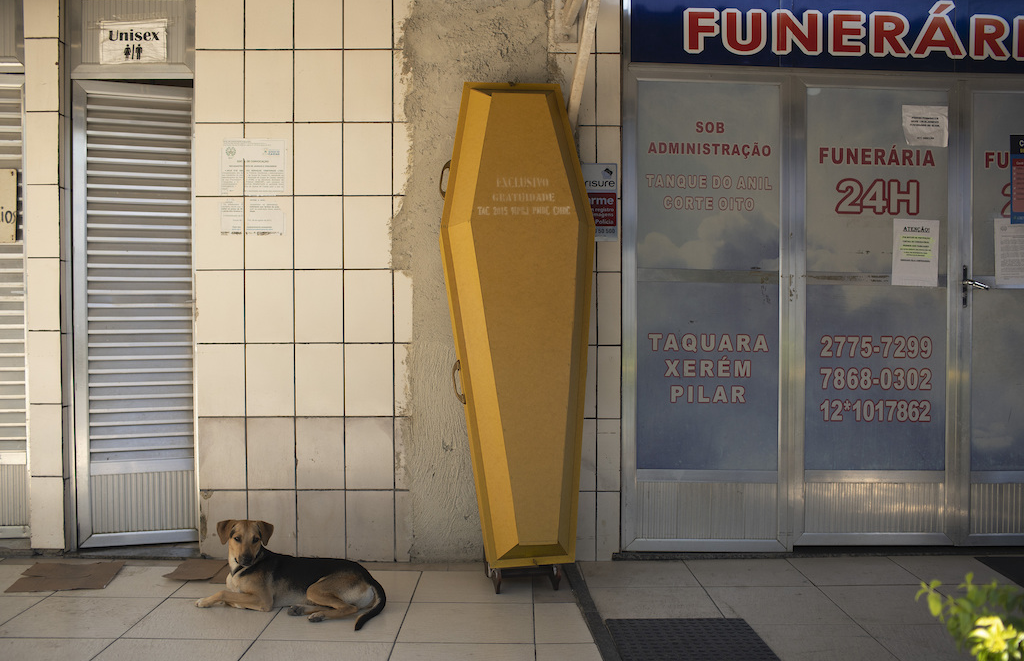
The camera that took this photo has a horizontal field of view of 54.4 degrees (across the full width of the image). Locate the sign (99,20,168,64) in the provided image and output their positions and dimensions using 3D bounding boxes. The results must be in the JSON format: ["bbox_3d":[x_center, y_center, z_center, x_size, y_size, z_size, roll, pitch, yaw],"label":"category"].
[{"bbox_3d":[-1.610,-1.229,4.237,0.286,0.187,0.005,0,1,0],"label":"sign"}]

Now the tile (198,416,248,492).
[{"bbox_3d":[-1.246,0.531,4.287,0.204,0.310,0.010,0,1,-1],"label":"tile"}]

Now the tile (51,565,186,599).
[{"bbox_3d":[-1.452,0.965,3.820,0.435,0.010,0.435,0,1,0],"label":"tile"}]

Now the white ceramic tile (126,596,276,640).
[{"bbox_3d":[-1.041,0.993,3.401,0.450,0.010,0.449,0,1,1],"label":"white ceramic tile"}]

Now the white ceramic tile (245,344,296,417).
[{"bbox_3d":[-1.036,0.215,4.275,0.209,0.312,0.010,0,1,1],"label":"white ceramic tile"}]

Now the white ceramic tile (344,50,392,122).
[{"bbox_3d":[-0.591,-1.002,4.082,0.200,0.300,0.012,0,1,-1],"label":"white ceramic tile"}]

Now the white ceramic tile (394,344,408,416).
[{"bbox_3d":[-0.473,0.215,4.298,0.067,0.312,0.010,0,1,-1],"label":"white ceramic tile"}]

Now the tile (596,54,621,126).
[{"bbox_3d":[0.401,-0.996,4.131,0.098,0.294,0.010,0,1,0],"label":"tile"}]

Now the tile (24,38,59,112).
[{"bbox_3d":[-2.005,-1.089,4.251,0.143,0.308,0.010,0,1,-1],"label":"tile"}]

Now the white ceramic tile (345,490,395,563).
[{"bbox_3d":[-0.587,0.809,4.120,0.200,0.300,0.012,0,1,-1],"label":"white ceramic tile"}]

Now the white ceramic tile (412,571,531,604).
[{"bbox_3d":[-0.142,0.996,3.825,0.450,0.012,0.440,0,1,-1],"label":"white ceramic tile"}]

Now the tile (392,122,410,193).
[{"bbox_3d":[-0.453,-0.706,4.107,0.070,0.296,0.010,0,1,0],"label":"tile"}]

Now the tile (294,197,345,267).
[{"bbox_3d":[-0.830,-0.419,4.283,0.210,0.313,0.010,0,1,-1],"label":"tile"}]

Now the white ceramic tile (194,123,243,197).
[{"bbox_3d":[-1.203,-0.703,4.111,0.197,0.299,0.010,0,1,0],"label":"white ceramic tile"}]

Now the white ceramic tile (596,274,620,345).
[{"bbox_3d":[0.415,-0.092,4.249,0.099,0.311,0.010,0,1,1],"label":"white ceramic tile"}]

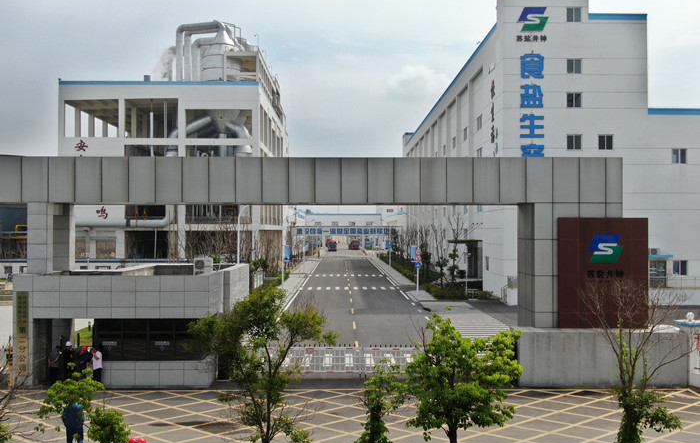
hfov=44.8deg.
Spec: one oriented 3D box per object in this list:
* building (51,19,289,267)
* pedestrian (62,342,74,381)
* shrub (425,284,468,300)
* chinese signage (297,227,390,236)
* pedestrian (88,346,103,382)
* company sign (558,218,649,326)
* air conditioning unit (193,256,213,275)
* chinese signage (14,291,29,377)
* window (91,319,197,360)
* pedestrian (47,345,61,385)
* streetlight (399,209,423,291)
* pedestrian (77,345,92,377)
[{"bbox_3d":[-26.118,-9.944,142.000,27.200,36.000,54.000,0,-1,-1],"label":"building"},{"bbox_3d":[-11.522,5.835,34.800,0.420,1.790,0.500,0,-1,9],"label":"pedestrian"},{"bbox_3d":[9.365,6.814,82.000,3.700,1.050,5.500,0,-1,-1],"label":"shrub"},{"bbox_3d":[-1.943,3.532,300.000,34.500,2.700,0.400,0,-1,-1],"label":"chinese signage"},{"bbox_3d":[-10.213,5.887,34.150,0.480,1.670,0.500,0,-1,-12],"label":"pedestrian"},{"bbox_3d":[10.720,2.194,35.900,3.790,4.650,0.250,0,-1,-1],"label":"company sign"},{"bbox_3d":[-7.469,2.507,43.450,0.960,1.250,0.370,0,-1,-1],"label":"air conditioning unit"},{"bbox_3d":[-13.099,4.507,33.970,0.490,3.380,0.070,0,-1,-1],"label":"chinese signage"},{"bbox_3d":[-8.154,4.776,34.200,4.280,1.700,0.130,0,-1,-1],"label":"window"},{"bbox_3d":[-11.969,5.880,34.400,0.450,1.690,0.500,0,-1,-30],"label":"pedestrian"},{"bbox_3d":[6.402,3.226,87.000,2.100,8.300,0.400,0,-1,-1],"label":"streetlight"},{"bbox_3d":[-10.682,5.869,34.300,0.450,1.710,0.500,0,-1,-27],"label":"pedestrian"}]

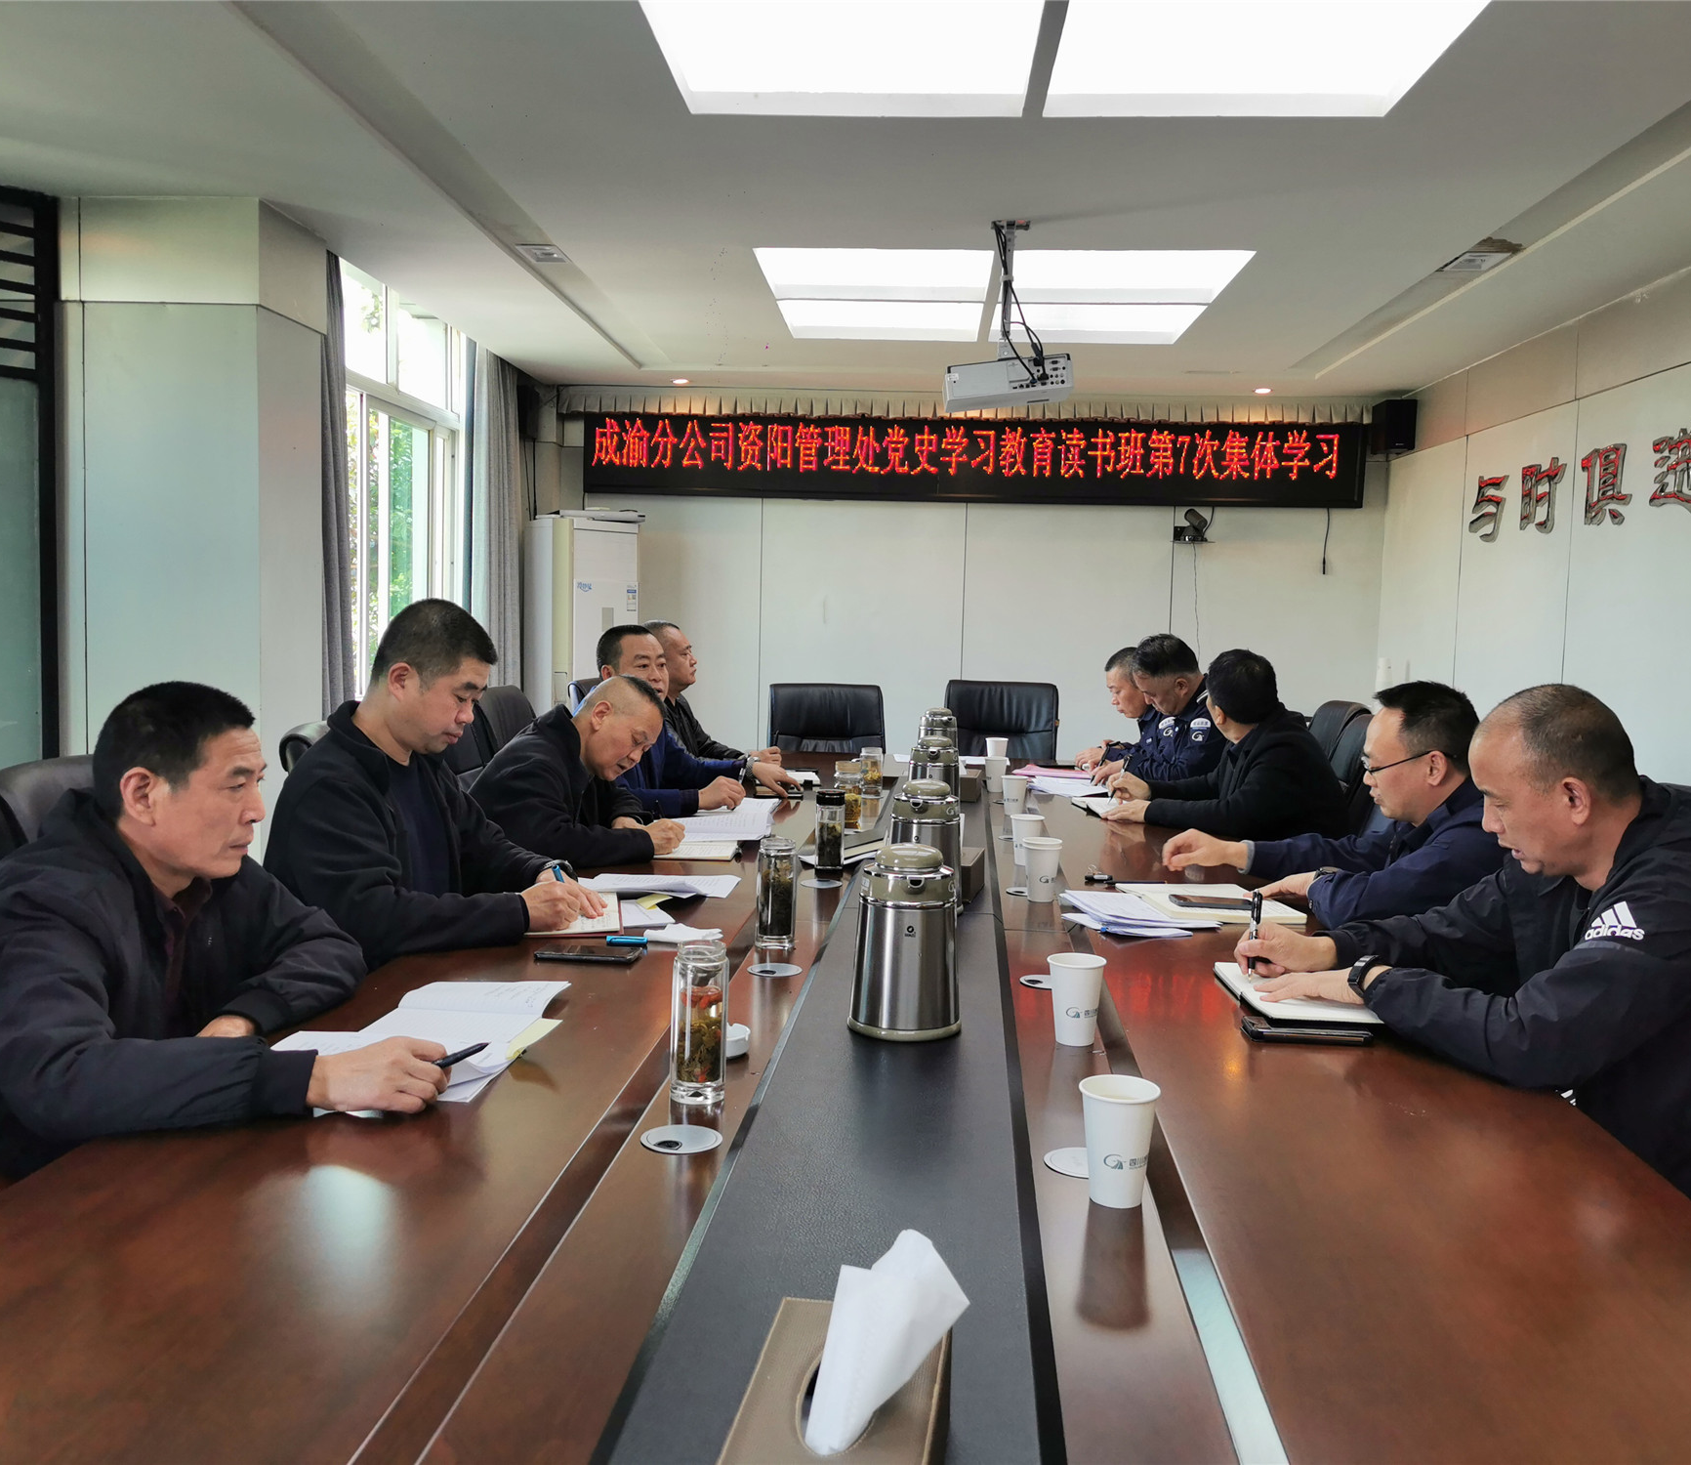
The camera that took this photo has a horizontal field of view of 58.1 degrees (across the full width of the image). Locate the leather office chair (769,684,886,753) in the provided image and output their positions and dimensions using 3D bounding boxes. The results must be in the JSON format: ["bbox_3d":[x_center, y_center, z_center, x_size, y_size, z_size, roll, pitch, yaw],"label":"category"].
[{"bbox_3d":[-0.088,0.304,6.865,0.620,1.030,0.680,1,4,-6],"label":"leather office chair"}]

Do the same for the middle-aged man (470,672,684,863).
[{"bbox_3d":[-0.665,0.441,3.623,0.720,1.180,0.620,2,4,12],"label":"middle-aged man"}]

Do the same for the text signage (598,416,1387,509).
[{"bbox_3d":[0.639,-1.446,8.095,4.150,0.450,0.100,2,4,4],"label":"text signage"}]

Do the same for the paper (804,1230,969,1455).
[{"bbox_3d":[0.023,0.353,0.900,0.095,0.115,0.075,2,4,4],"label":"paper"}]

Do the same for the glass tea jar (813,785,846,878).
[{"bbox_3d":[-0.028,0.223,3.336,0.068,0.185,0.068,2,4,4],"label":"glass tea jar"}]

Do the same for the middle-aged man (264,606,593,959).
[{"bbox_3d":[-0.689,0.435,2.669,0.720,1.324,0.650,3,4,22],"label":"middle-aged man"}]

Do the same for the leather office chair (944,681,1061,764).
[{"bbox_3d":[0.690,0.316,6.804,0.620,1.050,0.680,2,4,11],"label":"leather office chair"}]

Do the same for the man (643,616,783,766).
[{"bbox_3d":[-0.548,0.235,5.493,0.700,1.280,0.550,2,4,7],"label":"man"}]

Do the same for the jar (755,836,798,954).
[{"bbox_3d":[-0.114,0.272,2.542,0.069,0.181,0.069,2,4,0],"label":"jar"}]

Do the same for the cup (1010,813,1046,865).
[{"bbox_3d":[0.419,0.250,3.499,0.079,0.107,0.079,2,4,4],"label":"cup"}]

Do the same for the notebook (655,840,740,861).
[{"bbox_3d":[-0.359,0.273,3.687,0.240,0.020,0.340,2,4,4],"label":"notebook"}]

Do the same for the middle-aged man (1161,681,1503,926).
[{"bbox_3d":[1.050,0.502,3.032,0.740,1.210,0.580,2,4,1],"label":"middle-aged man"}]

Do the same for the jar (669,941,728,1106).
[{"bbox_3d":[-0.168,0.334,1.761,0.068,0.178,0.068,1,4,0],"label":"jar"}]

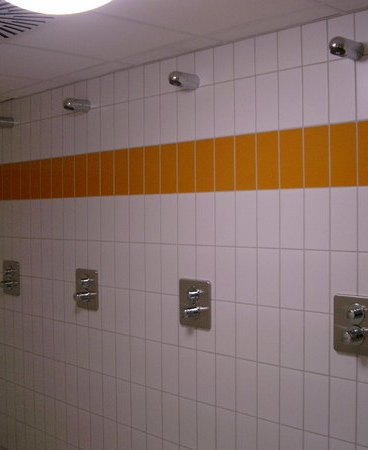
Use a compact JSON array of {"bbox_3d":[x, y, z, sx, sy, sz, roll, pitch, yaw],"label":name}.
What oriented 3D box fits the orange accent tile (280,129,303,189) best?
[{"bbox_3d":[0.443,-0.271,2.637,0.118,0.243,0.010,1,1,45],"label":"orange accent tile"}]

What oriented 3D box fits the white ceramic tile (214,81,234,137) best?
[{"bbox_3d":[0.185,-0.521,2.889,0.118,0.243,0.010,1,1,45],"label":"white ceramic tile"}]

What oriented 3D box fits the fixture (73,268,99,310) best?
[{"bbox_3d":[-0.577,0.363,3.602,0.085,0.221,0.216,-1,1,-44],"label":"fixture"}]

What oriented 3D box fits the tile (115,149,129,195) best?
[{"bbox_3d":[-0.323,-0.275,3.374,0.118,0.242,0.009,1,1,45],"label":"tile"}]

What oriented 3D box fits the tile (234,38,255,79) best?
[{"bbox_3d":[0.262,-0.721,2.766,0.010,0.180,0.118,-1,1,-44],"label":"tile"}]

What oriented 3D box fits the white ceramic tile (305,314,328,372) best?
[{"bbox_3d":[0.520,0.459,2.501,0.010,0.240,0.118,-1,1,-44],"label":"white ceramic tile"}]

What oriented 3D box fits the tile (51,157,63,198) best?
[{"bbox_3d":[-0.748,-0.278,3.818,0.010,0.244,0.120,-1,1,-44],"label":"tile"}]

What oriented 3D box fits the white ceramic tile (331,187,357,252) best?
[{"bbox_3d":[0.606,-0.020,2.428,0.010,0.242,0.118,-1,1,-44],"label":"white ceramic tile"}]

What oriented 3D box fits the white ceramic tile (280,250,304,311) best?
[{"bbox_3d":[0.440,0.223,2.608,0.010,0.242,0.118,-1,1,-44],"label":"white ceramic tile"}]

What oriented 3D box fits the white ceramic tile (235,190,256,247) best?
[{"bbox_3d":[0.273,-0.024,2.789,0.010,0.244,0.120,-1,1,-44],"label":"white ceramic tile"}]

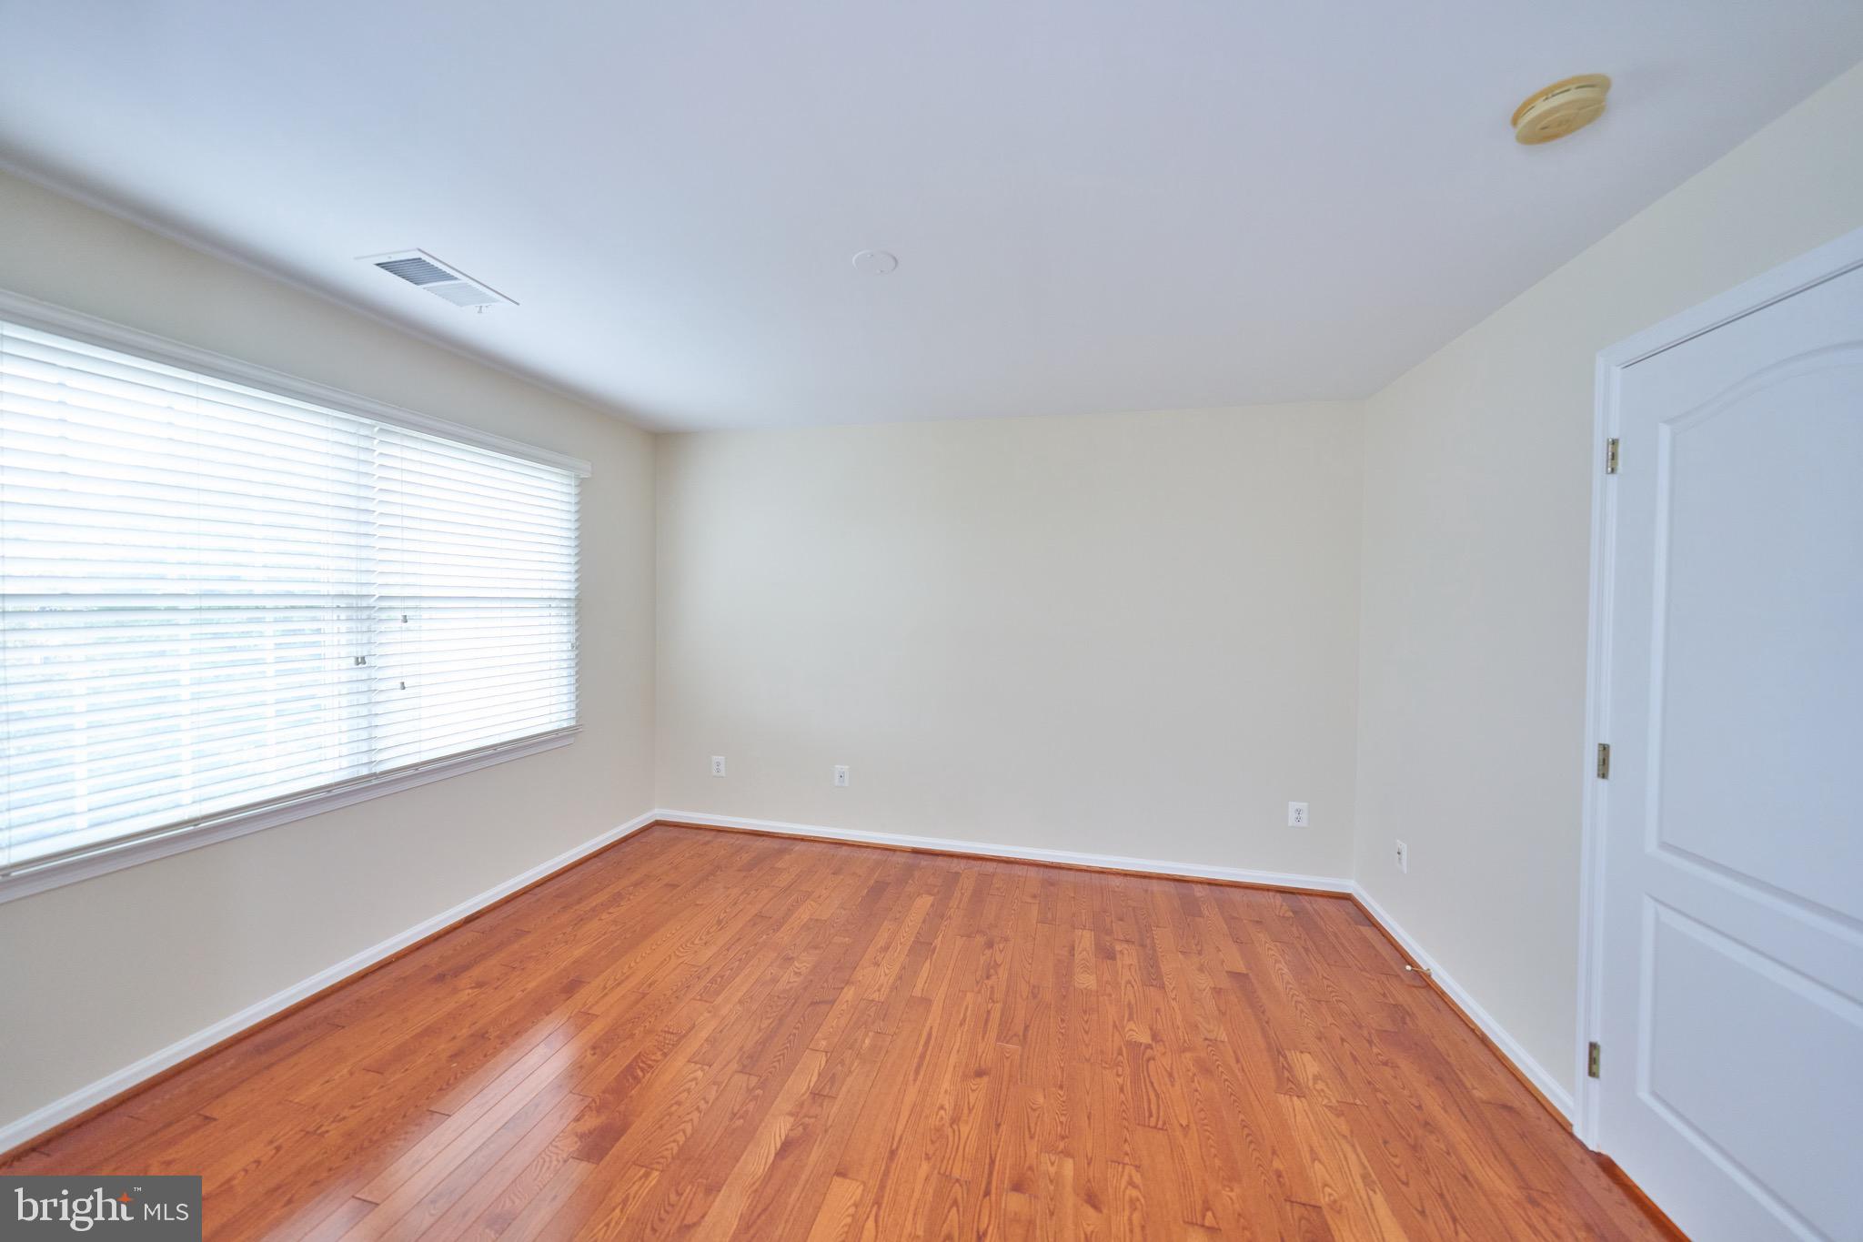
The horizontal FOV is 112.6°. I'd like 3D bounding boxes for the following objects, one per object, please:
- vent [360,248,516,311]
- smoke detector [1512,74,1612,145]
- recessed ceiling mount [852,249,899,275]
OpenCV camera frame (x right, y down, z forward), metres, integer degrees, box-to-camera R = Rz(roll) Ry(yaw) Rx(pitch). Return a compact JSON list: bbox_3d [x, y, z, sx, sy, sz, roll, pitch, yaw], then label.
[{"bbox_3d":[-1.581,-1.080,2.006,0.249,0.018,0.349,1,2,13],"label":"vent"},{"bbox_3d":[1.238,-1.001,1.223,0.137,0.041,0.137,1,2,13],"label":"smoke detector"},{"bbox_3d":[-0.166,-1.056,1.843,0.133,0.012,0.133,1,2,0],"label":"recessed ceiling mount"}]

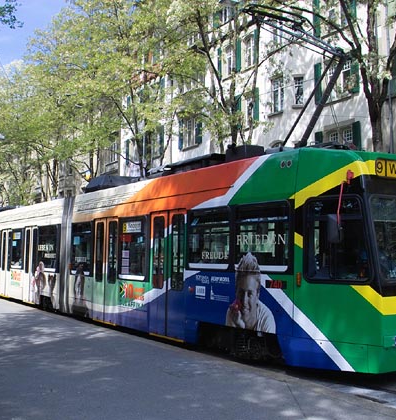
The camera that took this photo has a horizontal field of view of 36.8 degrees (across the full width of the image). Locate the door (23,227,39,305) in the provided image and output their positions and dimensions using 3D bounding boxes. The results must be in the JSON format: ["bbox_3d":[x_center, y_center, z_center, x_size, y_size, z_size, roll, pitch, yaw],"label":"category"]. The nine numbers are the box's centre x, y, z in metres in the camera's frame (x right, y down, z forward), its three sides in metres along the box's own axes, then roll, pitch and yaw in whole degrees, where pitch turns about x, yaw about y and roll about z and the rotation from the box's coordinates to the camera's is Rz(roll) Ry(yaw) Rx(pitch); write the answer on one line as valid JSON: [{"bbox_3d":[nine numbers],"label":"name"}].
[{"bbox_3d":[-5.352,1.746,19.091,0.100,2.420,1.360,3,-5,-32],"label":"door"}]

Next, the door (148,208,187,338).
[{"bbox_3d":[-0.573,1.238,11.525,0.100,2.420,1.390,3,-5,-32],"label":"door"}]

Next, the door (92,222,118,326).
[{"bbox_3d":[-2.159,1.407,14.036,0.100,2.420,1.390,3,-5,-32],"label":"door"}]

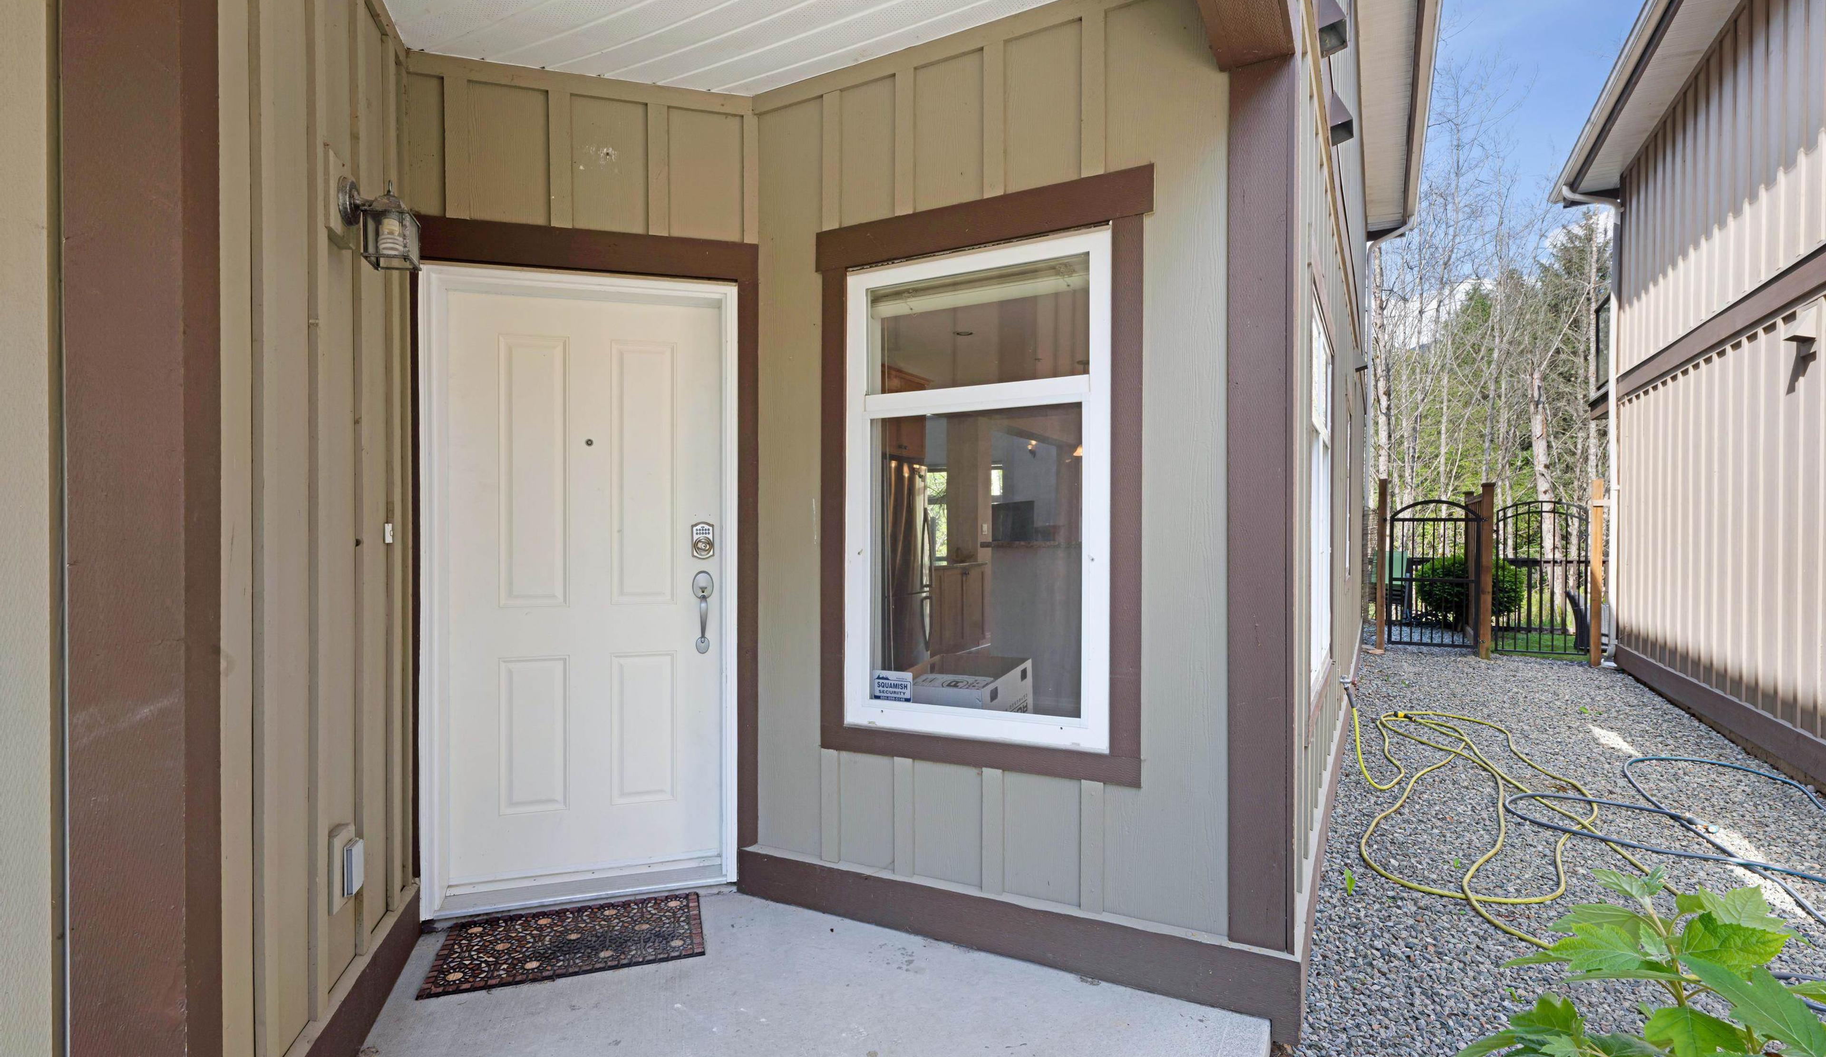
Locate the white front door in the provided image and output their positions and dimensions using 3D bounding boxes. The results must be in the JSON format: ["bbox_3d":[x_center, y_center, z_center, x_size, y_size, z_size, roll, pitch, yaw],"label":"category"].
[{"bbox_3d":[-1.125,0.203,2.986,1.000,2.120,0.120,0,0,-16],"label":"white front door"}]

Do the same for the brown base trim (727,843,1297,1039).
[{"bbox_3d":[0.204,1.218,2.641,1.830,0.210,0.050,0,0,28],"label":"brown base trim"}]

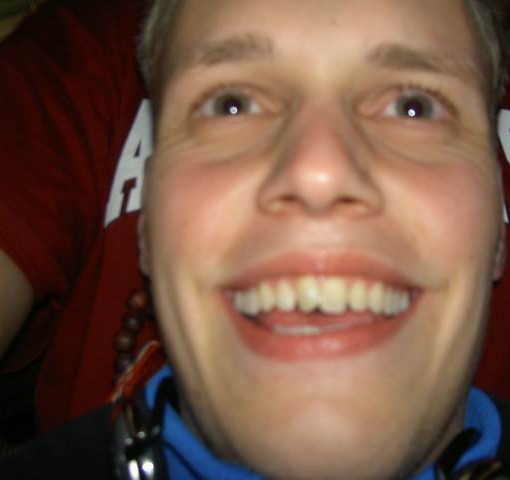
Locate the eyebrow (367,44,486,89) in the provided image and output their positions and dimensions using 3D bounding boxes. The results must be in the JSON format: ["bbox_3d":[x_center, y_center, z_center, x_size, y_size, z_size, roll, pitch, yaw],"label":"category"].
[{"bbox_3d":[0.058,-0.059,0.245,0.041,0.015,0.012,5,-15,-9],"label":"eyebrow"}]

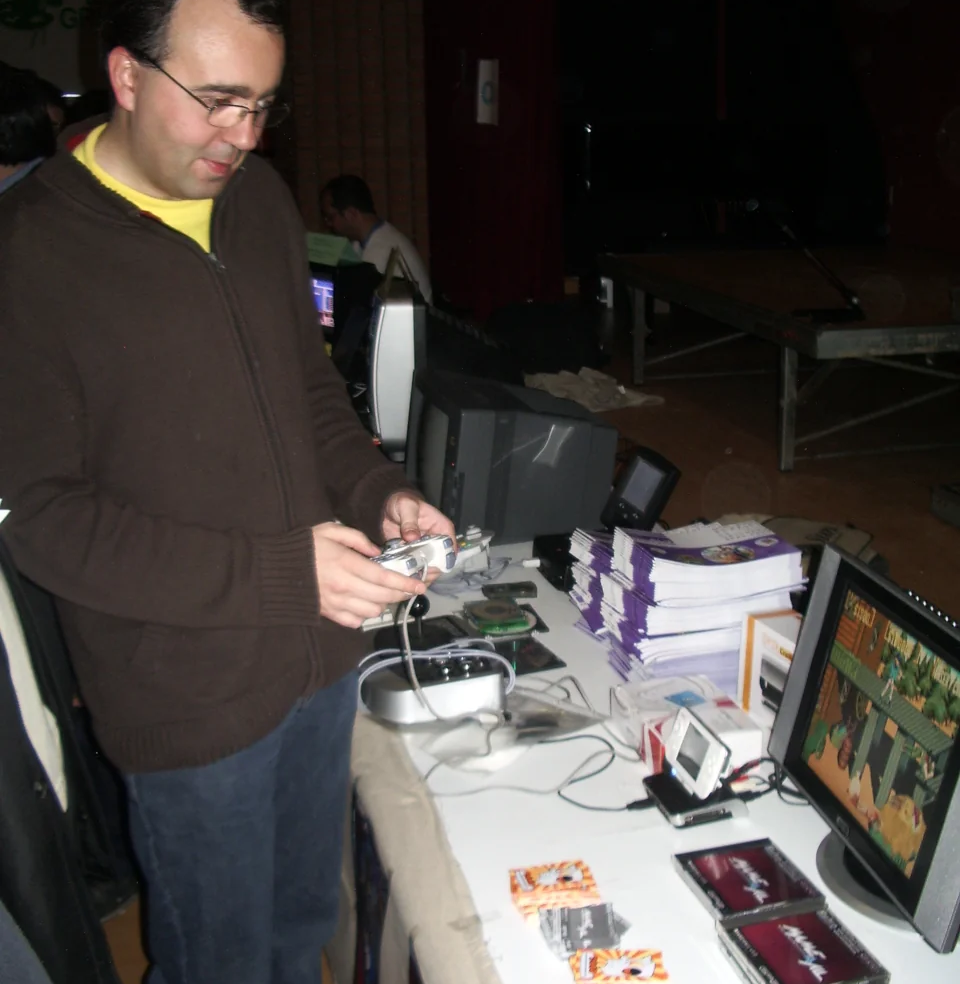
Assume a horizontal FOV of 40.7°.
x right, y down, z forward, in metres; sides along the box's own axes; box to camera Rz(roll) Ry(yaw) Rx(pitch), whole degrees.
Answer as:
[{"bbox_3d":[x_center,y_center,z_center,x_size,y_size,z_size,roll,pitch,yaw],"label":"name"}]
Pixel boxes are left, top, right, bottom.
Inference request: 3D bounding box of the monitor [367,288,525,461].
[{"bbox_3d":[-0.104,-0.361,3.831,0.430,0.440,0.500,-2,15,-8],"label":"monitor"}]

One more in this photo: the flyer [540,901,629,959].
[{"bbox_3d":[0.118,0.486,1.433,0.088,0.010,0.085,-4,15,-3],"label":"flyer"}]

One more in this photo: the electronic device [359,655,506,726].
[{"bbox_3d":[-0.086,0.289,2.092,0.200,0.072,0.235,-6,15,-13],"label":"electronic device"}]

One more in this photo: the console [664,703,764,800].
[{"bbox_3d":[0.291,0.344,1.696,0.025,0.080,0.144,17,8,-14],"label":"console"}]

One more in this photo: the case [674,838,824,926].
[{"bbox_3d":[0.311,0.455,1.516,0.125,0.010,0.142,-6,15,-13],"label":"case"}]

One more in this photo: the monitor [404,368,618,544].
[{"bbox_3d":[0.068,-0.082,3.029,0.365,0.305,0.400,-2,14,-15],"label":"monitor"}]

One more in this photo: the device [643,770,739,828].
[{"bbox_3d":[0.279,0.402,1.706,0.102,0.018,0.112,-6,15,-13],"label":"device"}]

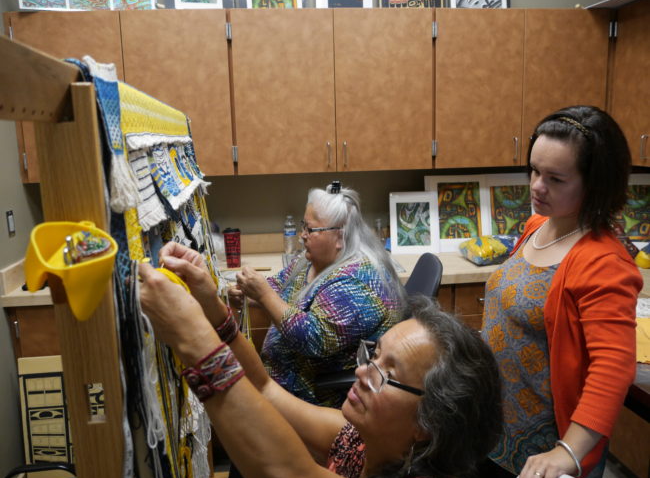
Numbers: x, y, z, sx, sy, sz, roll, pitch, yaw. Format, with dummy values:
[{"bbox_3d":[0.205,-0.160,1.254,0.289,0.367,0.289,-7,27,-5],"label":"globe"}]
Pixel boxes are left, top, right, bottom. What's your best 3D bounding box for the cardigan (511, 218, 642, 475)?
[{"bbox_3d":[0.595,0.252,1.235,0.280,0.580,0.440,-4,8,-17],"label":"cardigan"}]

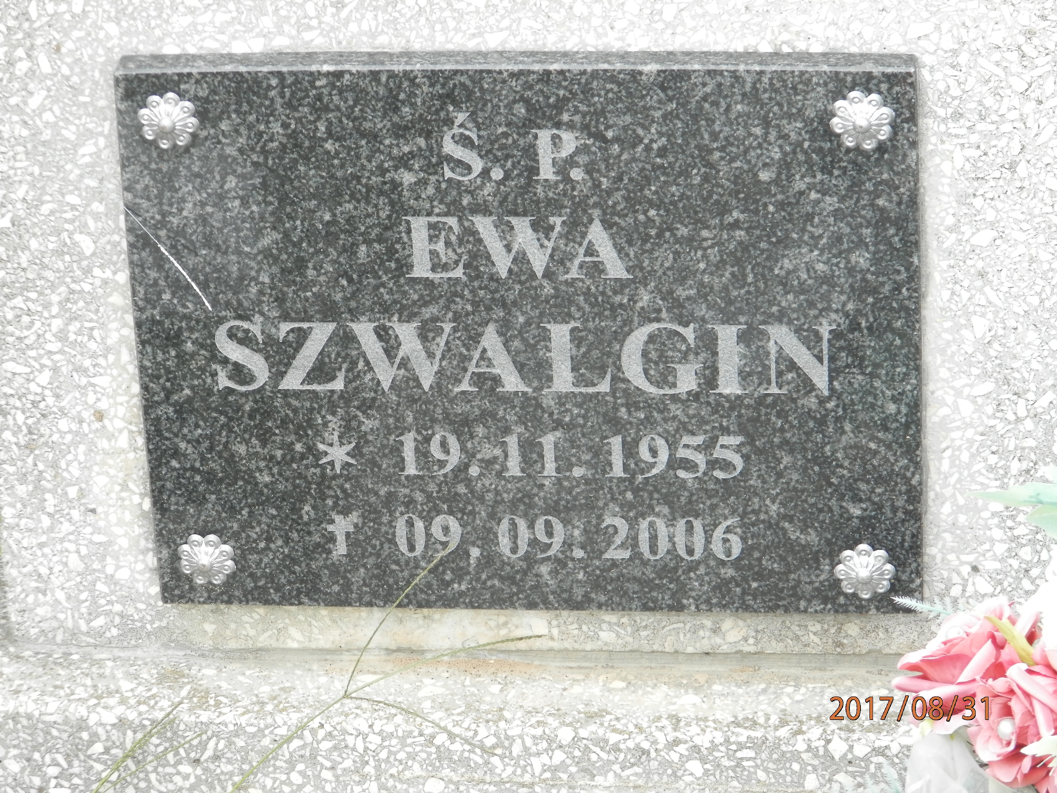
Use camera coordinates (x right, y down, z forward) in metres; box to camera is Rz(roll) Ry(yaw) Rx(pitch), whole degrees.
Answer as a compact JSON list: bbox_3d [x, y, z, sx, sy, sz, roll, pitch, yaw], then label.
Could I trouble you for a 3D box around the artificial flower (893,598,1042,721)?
[{"bbox_3d":[0.215,0.129,2.290,0.068,0.058,0.068,12,29,30],"label":"artificial flower"}]

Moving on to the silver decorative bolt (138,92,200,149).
[{"bbox_3d":[-0.181,-0.137,2.344,0.031,0.031,0.011,0,25,7],"label":"silver decorative bolt"}]

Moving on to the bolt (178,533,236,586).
[{"bbox_3d":[-0.169,0.086,2.447,0.030,0.030,0.011,0,25,7],"label":"bolt"}]

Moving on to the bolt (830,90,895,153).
[{"bbox_3d":[0.164,-0.135,2.302,0.032,0.032,0.011,0,25,7],"label":"bolt"}]

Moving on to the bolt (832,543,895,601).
[{"bbox_3d":[0.173,0.091,2.406,0.032,0.032,0.011,0,25,7],"label":"bolt"}]

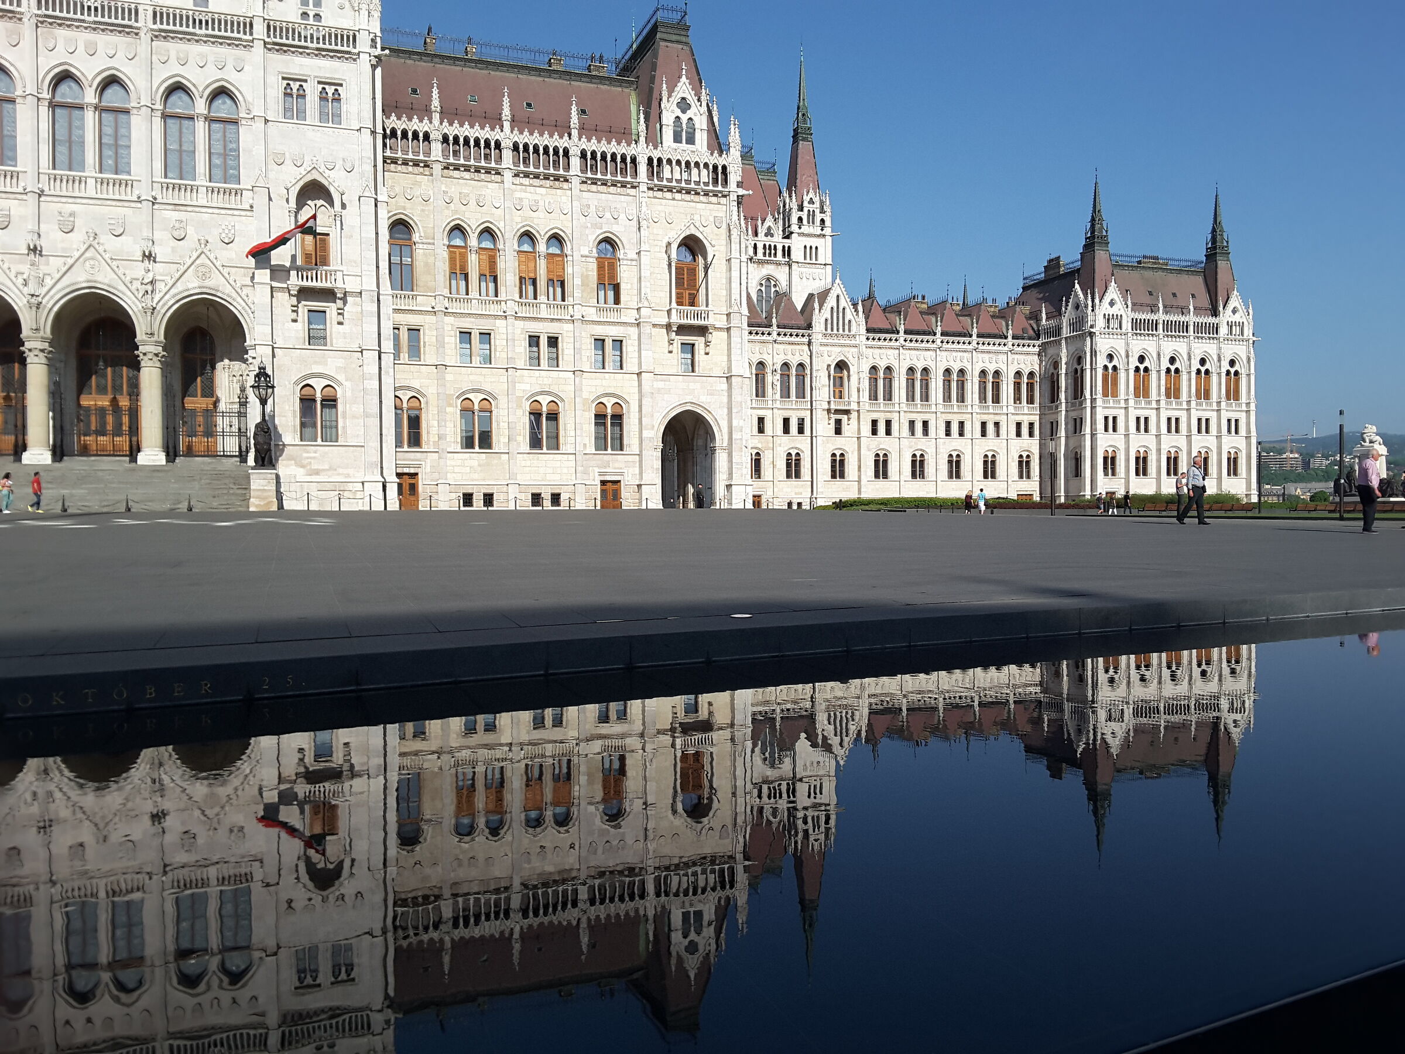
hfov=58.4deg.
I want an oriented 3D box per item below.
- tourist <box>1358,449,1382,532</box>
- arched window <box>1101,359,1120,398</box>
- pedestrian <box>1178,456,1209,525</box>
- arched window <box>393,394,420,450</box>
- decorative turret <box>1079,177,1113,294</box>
[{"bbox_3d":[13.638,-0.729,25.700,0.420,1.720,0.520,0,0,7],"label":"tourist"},{"bbox_3d":[49.157,-18.016,151.515,2.700,4.900,0.450,-1,0,-22],"label":"arched window"},{"bbox_3d":[12.345,-0.921,31.600,0.720,1.730,0.560,0,0,13],"label":"pedestrian"},{"bbox_3d":[-18.280,-6.466,77.608,1.900,3.250,0.350,-1,0,-22],"label":"arched window"},{"bbox_3d":[48.198,-35.568,153.855,3.000,15.000,3.000,-1,0,-22],"label":"decorative turret"}]

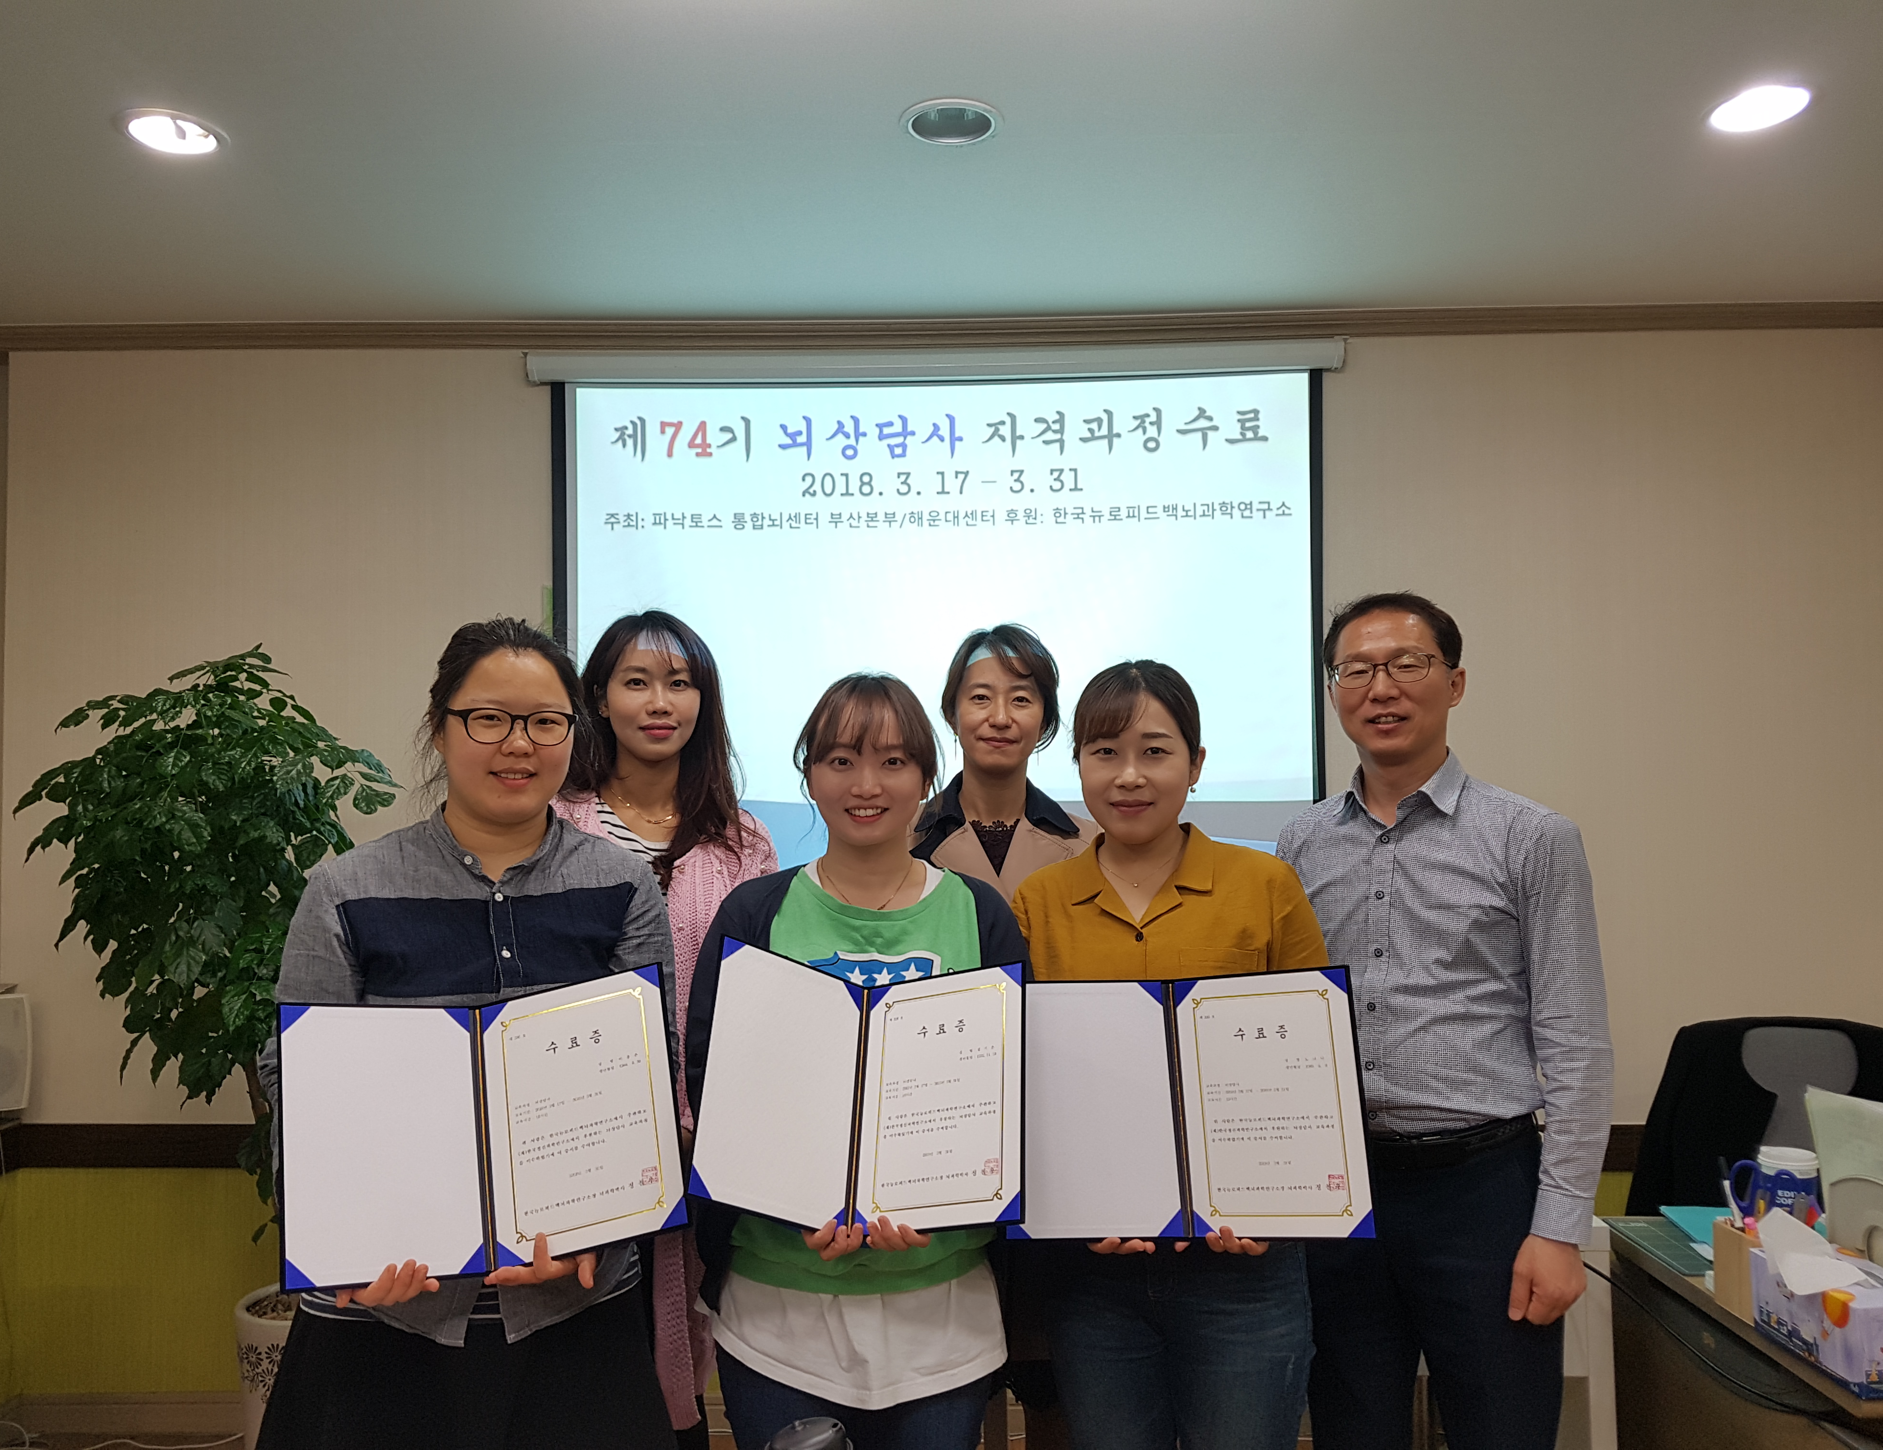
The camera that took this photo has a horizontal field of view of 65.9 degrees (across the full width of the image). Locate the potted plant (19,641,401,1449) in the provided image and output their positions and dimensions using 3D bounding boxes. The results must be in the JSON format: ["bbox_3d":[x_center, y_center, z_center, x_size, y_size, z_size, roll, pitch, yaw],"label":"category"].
[{"bbox_3d":[-1.371,0.693,2.710,0.710,1.660,0.670,0,-1,0],"label":"potted plant"}]

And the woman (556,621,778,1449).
[{"bbox_3d":[-0.431,0.673,2.160,0.460,1.680,0.300,0,-1,-5],"label":"woman"}]

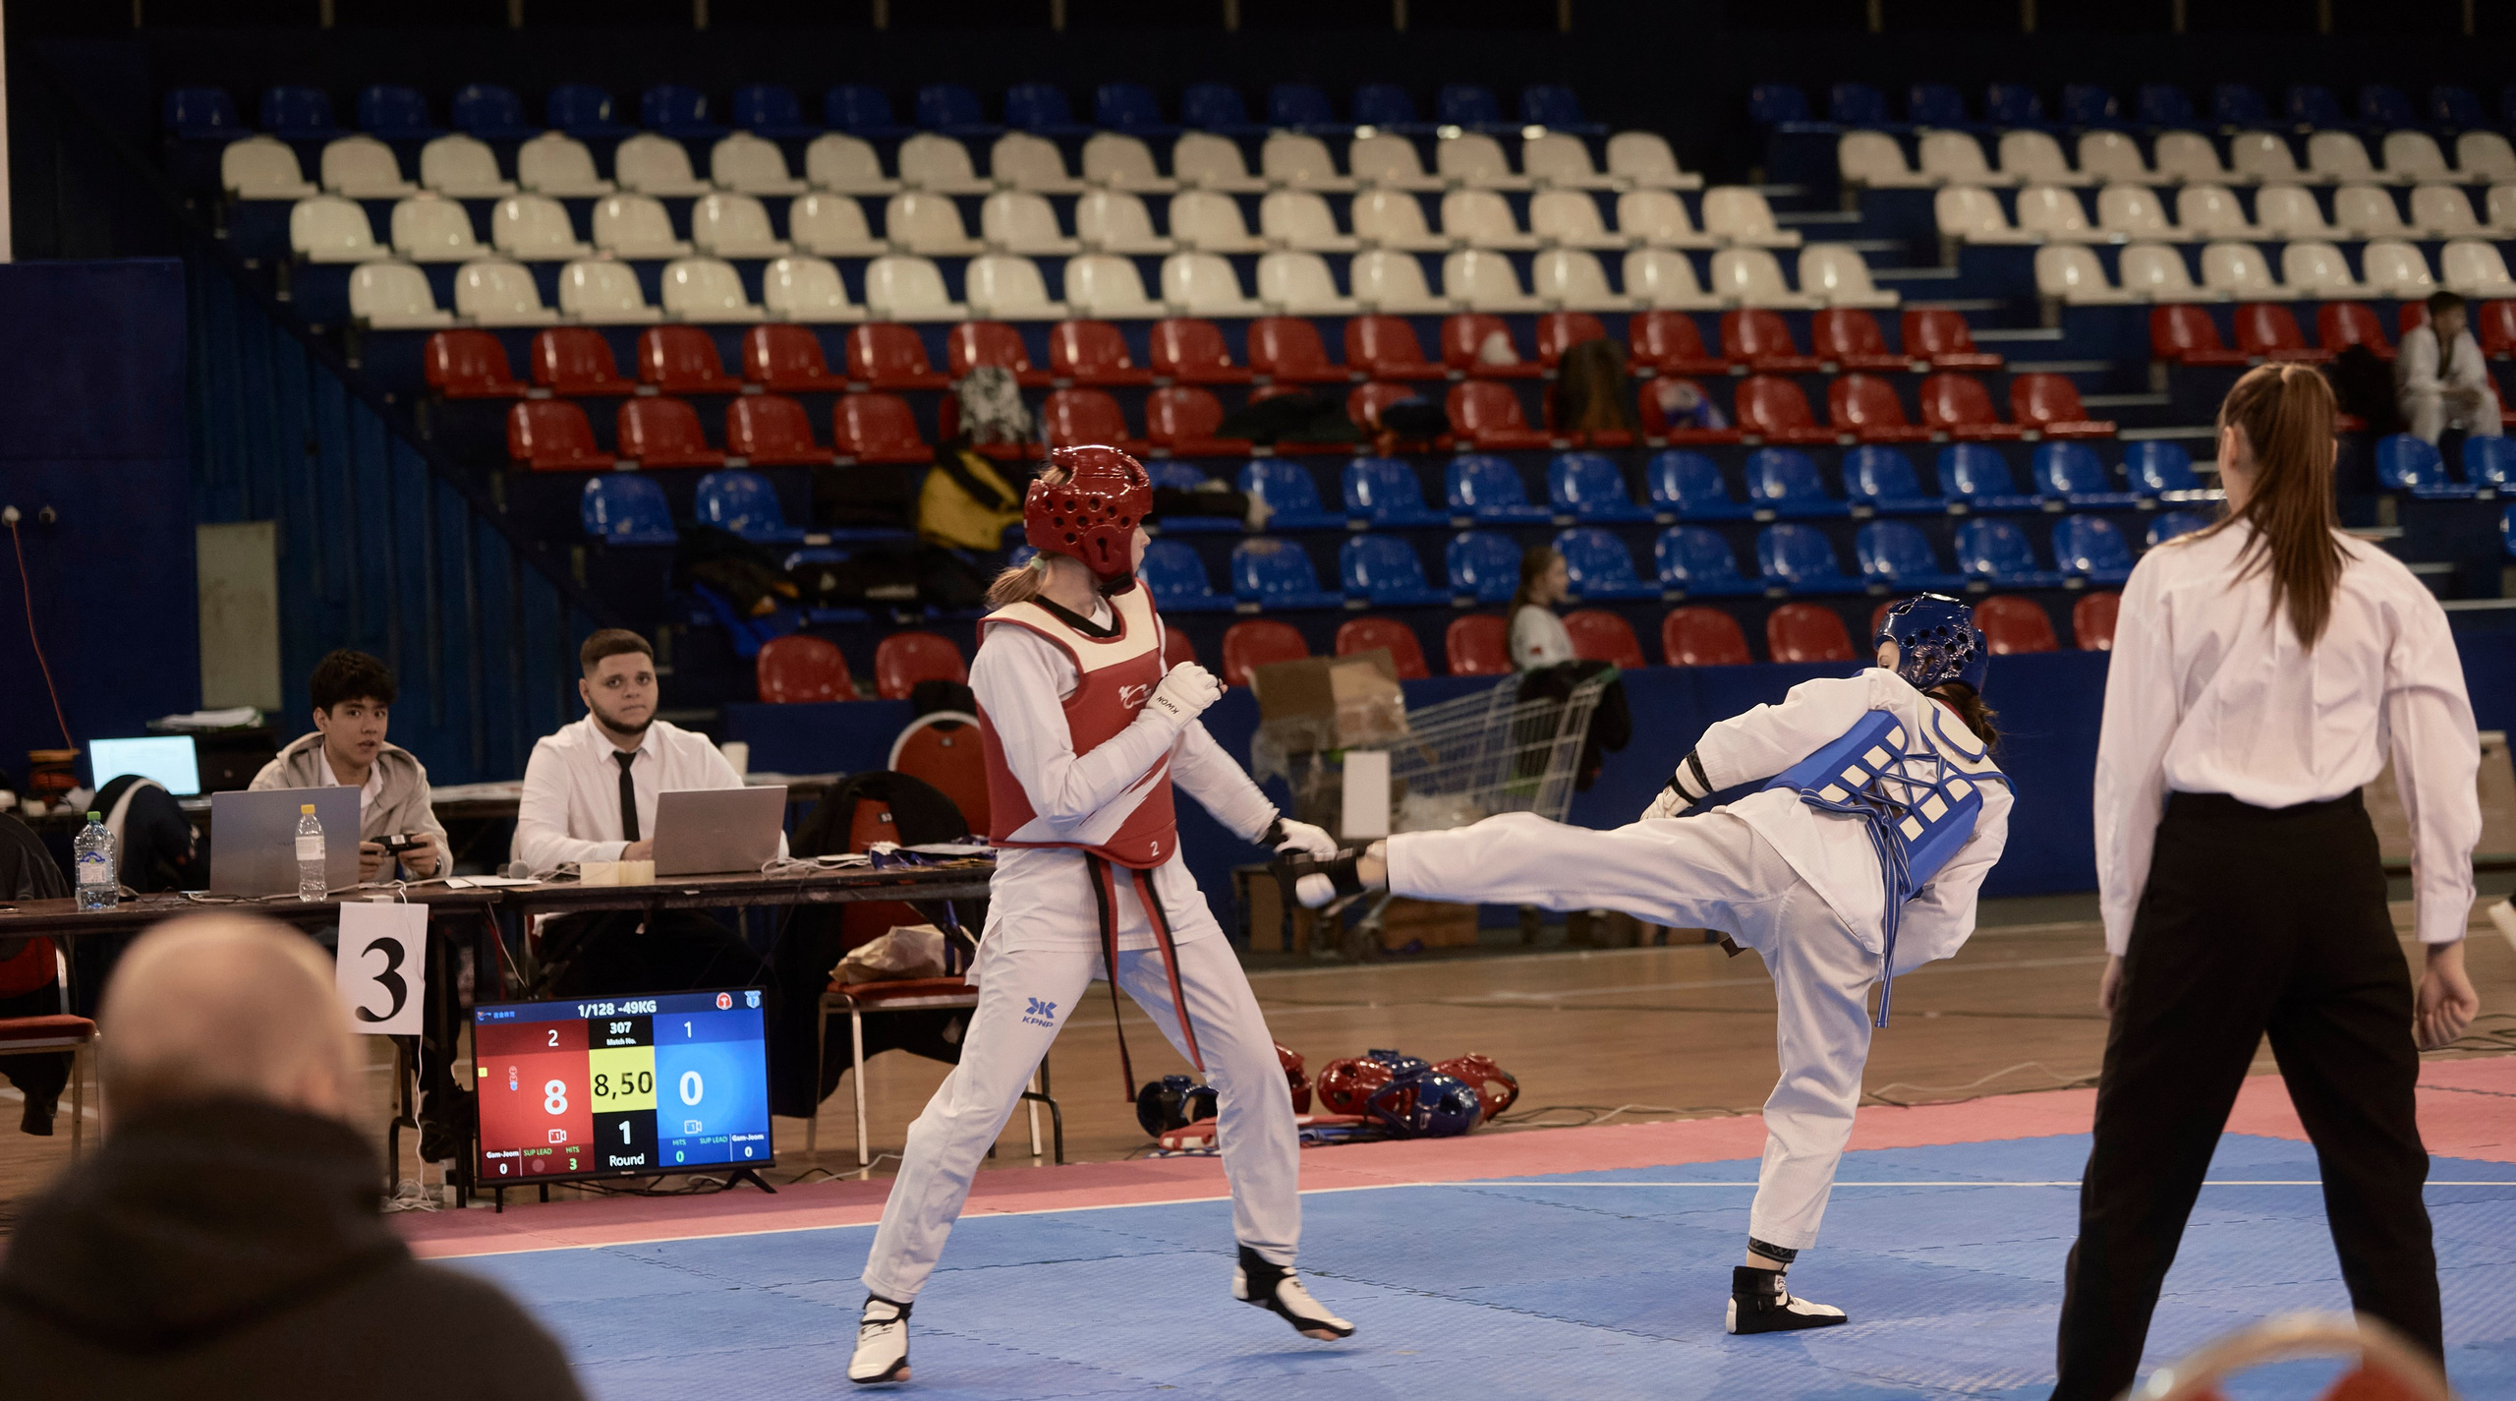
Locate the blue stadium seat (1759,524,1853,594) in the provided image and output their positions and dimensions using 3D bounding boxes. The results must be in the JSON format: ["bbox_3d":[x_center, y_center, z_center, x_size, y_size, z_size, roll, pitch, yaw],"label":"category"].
[{"bbox_3d":[2.280,-0.586,28.677,0.410,0.300,0.340,-2,1,-26],"label":"blue stadium seat"}]

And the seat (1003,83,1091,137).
[{"bbox_3d":[-1.018,-2.924,34.678,0.405,0.295,0.360,-2,2,-27],"label":"seat"}]

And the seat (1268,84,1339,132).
[{"bbox_3d":[0.300,-3.058,36.093,0.395,0.295,0.360,-2,2,-25],"label":"seat"}]

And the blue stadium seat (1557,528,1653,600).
[{"bbox_3d":[1.486,-0.576,29.227,0.395,0.295,0.360,-2,2,-25],"label":"blue stadium seat"}]

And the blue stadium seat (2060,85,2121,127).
[{"bbox_3d":[4.432,-3.074,36.442,0.370,0.290,0.345,-2,2,-25],"label":"blue stadium seat"}]

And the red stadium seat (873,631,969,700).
[{"bbox_3d":[-1.233,-0.098,26.703,0.405,0.295,0.350,-2,2,-26],"label":"red stadium seat"}]

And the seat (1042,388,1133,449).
[{"bbox_3d":[-0.676,-1.175,29.534,0.405,0.295,0.360,-2,2,-27],"label":"seat"}]

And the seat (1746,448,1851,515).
[{"bbox_3d":[2.306,-0.938,29.739,0.410,0.300,0.340,-2,1,-26],"label":"seat"}]

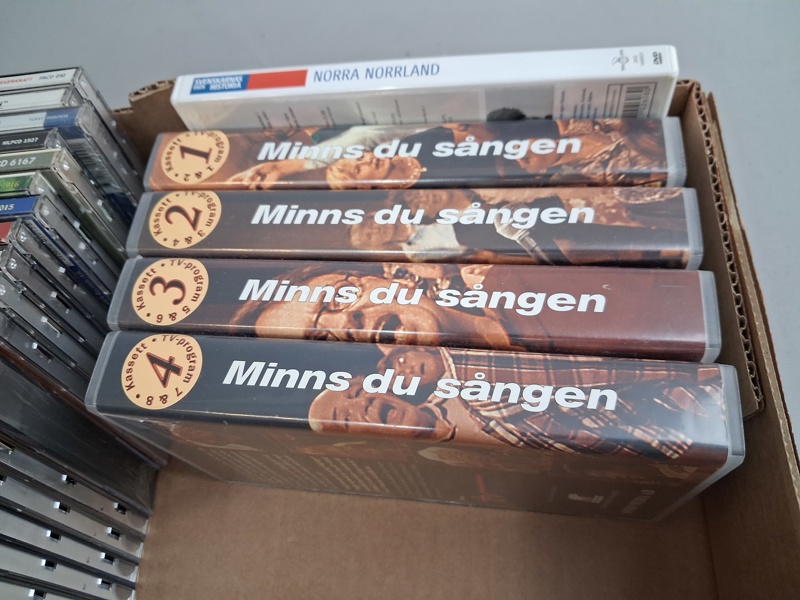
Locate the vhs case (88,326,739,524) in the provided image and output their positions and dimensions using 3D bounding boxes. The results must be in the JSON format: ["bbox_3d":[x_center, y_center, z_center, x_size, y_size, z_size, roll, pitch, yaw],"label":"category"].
[{"bbox_3d":[0.005,0.055,0.248,0.204,0.123,0.028,2,63,12],"label":"vhs case"}]

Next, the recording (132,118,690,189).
[{"bbox_3d":[0.008,-0.030,0.291,0.204,0.122,0.029,2,66,10],"label":"recording"}]

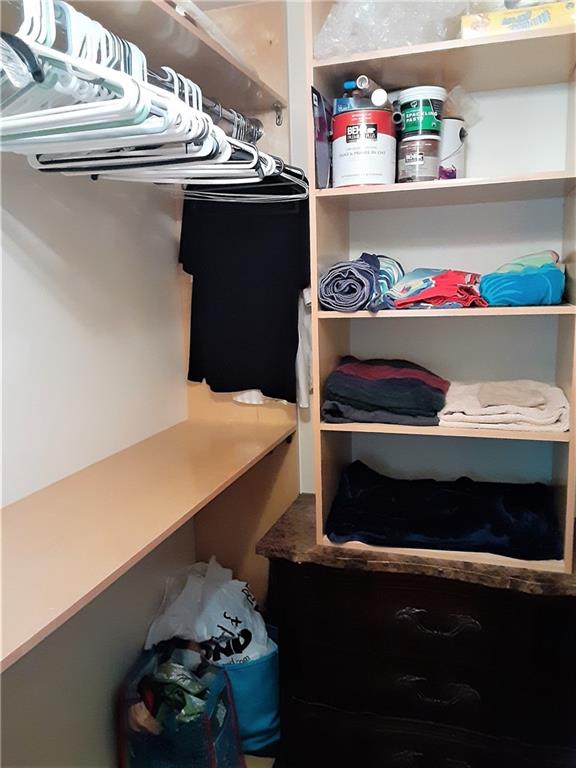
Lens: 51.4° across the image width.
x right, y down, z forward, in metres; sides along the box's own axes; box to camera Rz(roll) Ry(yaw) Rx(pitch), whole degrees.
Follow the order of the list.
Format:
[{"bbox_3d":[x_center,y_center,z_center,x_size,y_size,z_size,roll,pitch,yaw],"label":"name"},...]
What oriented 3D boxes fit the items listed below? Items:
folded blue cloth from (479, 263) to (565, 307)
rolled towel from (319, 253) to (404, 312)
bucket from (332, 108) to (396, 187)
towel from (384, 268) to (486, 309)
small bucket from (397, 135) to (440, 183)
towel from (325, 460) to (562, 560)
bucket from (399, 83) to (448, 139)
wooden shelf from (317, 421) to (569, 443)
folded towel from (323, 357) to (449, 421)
[{"bbox_3d":[0.597,-0.253,1.533,0.198,0.102,0.242,1,10,18],"label":"folded blue cloth"},{"bbox_3d":[0.204,-0.283,1.660,0.164,0.142,0.283,1,10,18],"label":"rolled towel"},{"bbox_3d":[0.201,-0.600,1.577,0.166,0.192,0.166,-2,10,0],"label":"bucket"},{"bbox_3d":[0.411,-0.256,1.601,0.247,0.097,0.273,1,10,18],"label":"towel"},{"bbox_3d":[0.343,-0.566,1.557,0.109,0.123,0.109,1,10,18],"label":"small bucket"},{"bbox_3d":[0.443,0.343,1.724,0.598,0.115,0.323,1,10,18],"label":"towel"},{"bbox_3d":[0.347,-0.686,1.535,0.119,0.120,0.119,1,10,18],"label":"bucket"},{"bbox_3d":[0.440,0.090,1.697,0.612,0.021,0.376,1,10,18],"label":"wooden shelf"},{"bbox_3d":[0.291,0.005,1.701,0.314,0.153,0.288,1,10,18],"label":"folded towel"}]

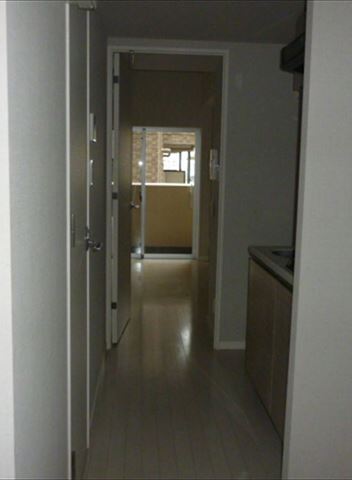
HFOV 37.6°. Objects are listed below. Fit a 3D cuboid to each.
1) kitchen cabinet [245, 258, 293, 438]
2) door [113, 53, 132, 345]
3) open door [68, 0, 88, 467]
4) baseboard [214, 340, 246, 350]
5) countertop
[{"bbox_3d":[0.759,0.547,2.641,0.550,0.770,1.200,1,7,-4],"label":"kitchen cabinet"},{"bbox_3d":[-0.406,-0.300,4.017,0.037,2.030,0.700,2,7,3],"label":"door"},{"bbox_3d":[-0.376,-0.006,1.939,0.040,2.000,0.620,1,7,-4],"label":"open door"},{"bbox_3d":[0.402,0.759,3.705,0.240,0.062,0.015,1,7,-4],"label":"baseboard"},{"bbox_3d":[0.763,0.147,2.589,0.560,0.045,1.200,1,7,-4],"label":"countertop"}]

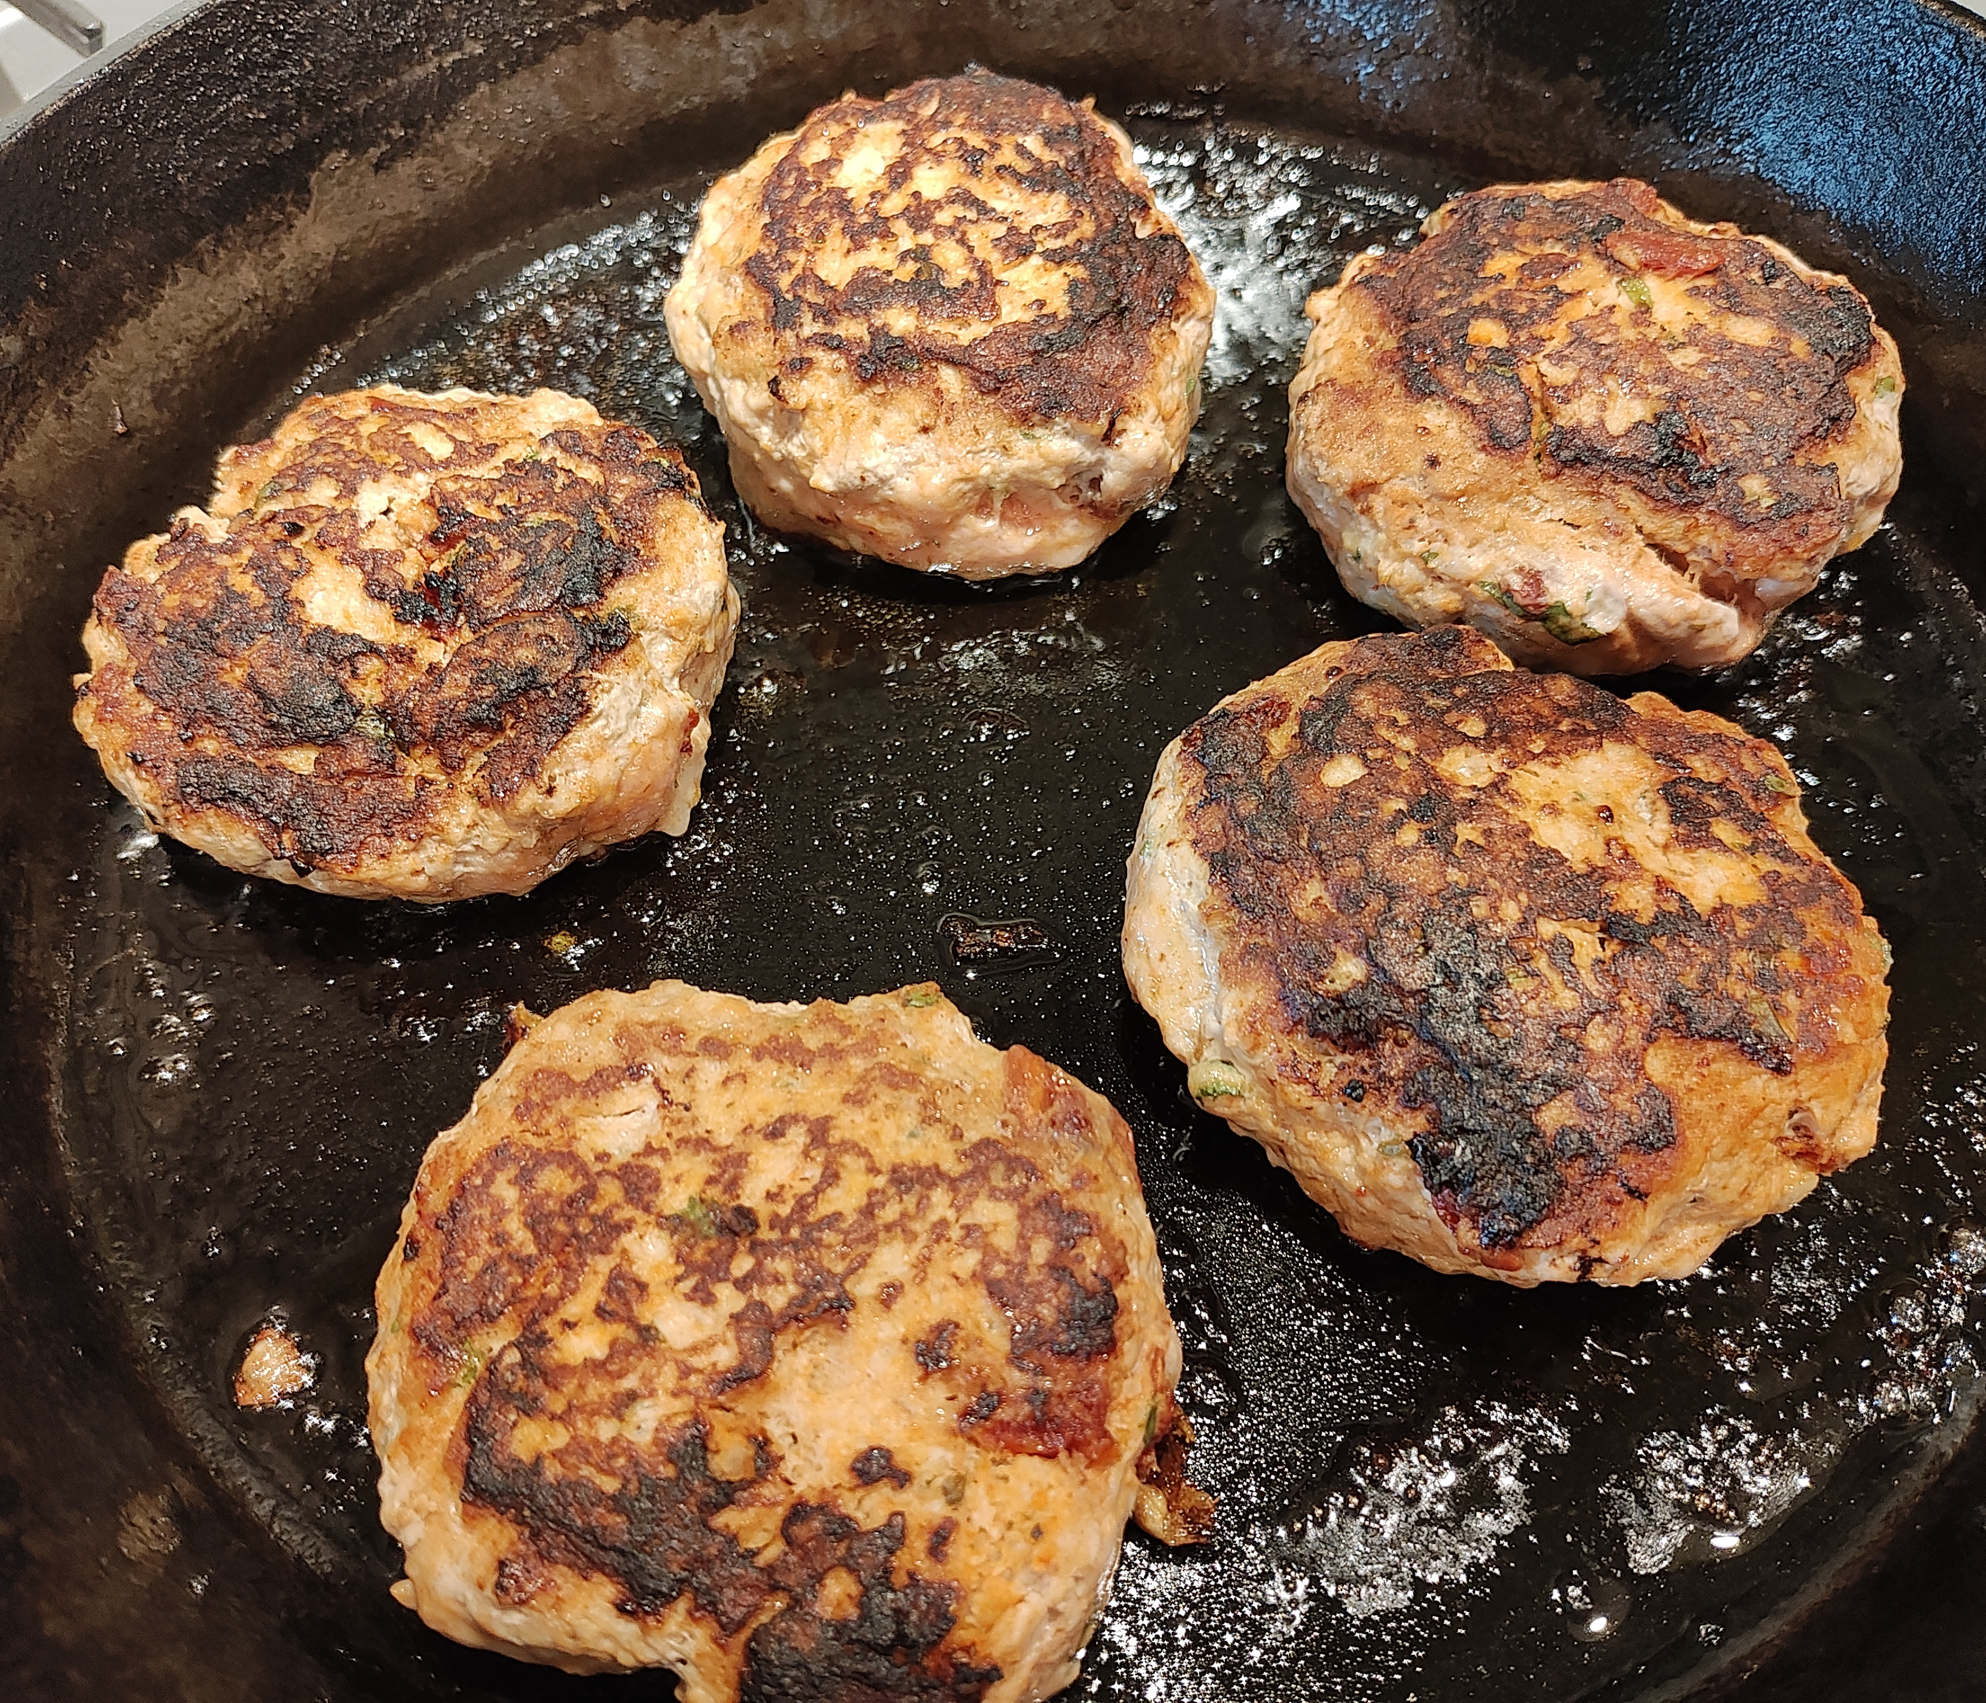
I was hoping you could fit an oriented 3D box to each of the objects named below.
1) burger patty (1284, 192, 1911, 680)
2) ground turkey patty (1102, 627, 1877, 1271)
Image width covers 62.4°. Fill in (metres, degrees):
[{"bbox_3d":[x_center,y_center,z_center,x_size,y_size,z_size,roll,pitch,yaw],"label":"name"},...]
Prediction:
[{"bbox_3d":[0.088,-0.065,0.243,0.089,0.030,0.086,0,58,0],"label":"burger patty"},{"bbox_3d":[0.058,0.010,0.193,0.088,0.025,0.077,30,62,18],"label":"ground turkey patty"}]

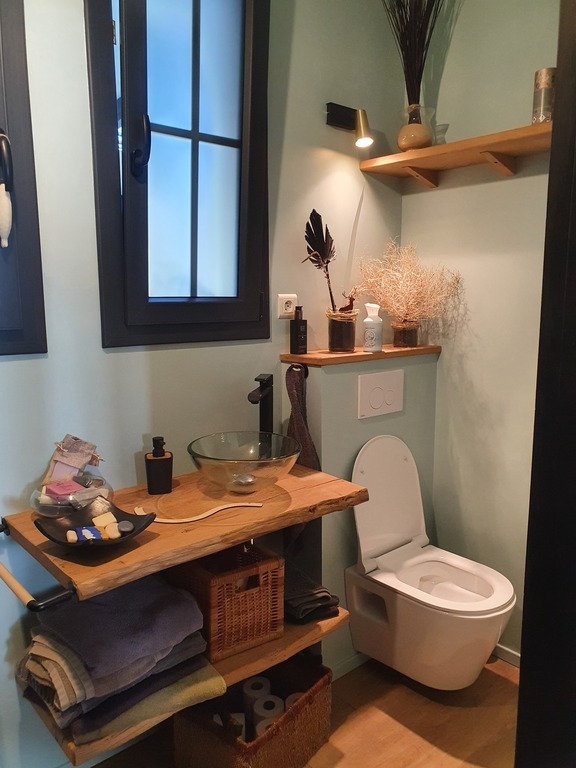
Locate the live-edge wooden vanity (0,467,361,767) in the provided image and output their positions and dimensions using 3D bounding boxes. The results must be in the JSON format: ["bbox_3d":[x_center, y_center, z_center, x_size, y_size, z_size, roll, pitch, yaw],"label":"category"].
[{"bbox_3d":[-0.239,0.558,1.620,0.865,0.474,0.485,-8,12,-40],"label":"live-edge wooden vanity"}]

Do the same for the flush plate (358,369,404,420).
[{"bbox_3d":[0.334,0.033,2.079,0.248,0.153,0.011,-8,11,-41],"label":"flush plate"}]

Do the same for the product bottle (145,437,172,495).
[{"bbox_3d":[-0.362,0.226,1.627,0.075,0.156,0.065,-4,9,-22],"label":"product bottle"}]

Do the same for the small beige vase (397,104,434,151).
[{"bbox_3d":[0.466,-0.921,2.097,0.126,0.183,0.126,0,9,0],"label":"small beige vase"}]

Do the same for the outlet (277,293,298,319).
[{"bbox_3d":[-0.001,-0.267,1.986,0.080,0.081,0.012,-8,11,-41],"label":"outlet"}]

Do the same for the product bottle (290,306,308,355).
[{"bbox_3d":[0.037,-0.184,2.001,0.043,0.163,0.043,-8,11,-41],"label":"product bottle"}]

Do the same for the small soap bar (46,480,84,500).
[{"bbox_3d":[-0.560,0.264,1.446,0.060,0.025,0.085,-8,12,-40],"label":"small soap bar"}]

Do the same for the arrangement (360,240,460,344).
[{"bbox_3d":[0.438,-0.339,2.201,0.344,0.407,0.283,-8,12,-40],"label":"arrangement"}]

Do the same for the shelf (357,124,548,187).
[{"bbox_3d":[0.660,-0.757,1.946,0.254,0.093,0.872,-8,12,-40],"label":"shelf"}]

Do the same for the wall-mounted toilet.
[{"bbox_3d":[0.517,0.616,1.992,0.366,0.812,0.529,-8,12,-40],"label":"wall-mounted toilet"}]

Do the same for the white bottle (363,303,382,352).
[{"bbox_3d":[0.310,-0.204,2.091,0.066,0.173,0.066,3,9,23],"label":"white bottle"}]

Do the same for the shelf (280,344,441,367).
[{"bbox_3d":[0.289,-0.112,2.140,0.673,0.024,0.204,-8,11,-41],"label":"shelf"}]

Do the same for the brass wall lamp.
[{"bbox_3d":[0.234,-0.926,2.061,0.175,0.141,0.100,-8,12,-40],"label":"brass wall lamp"}]

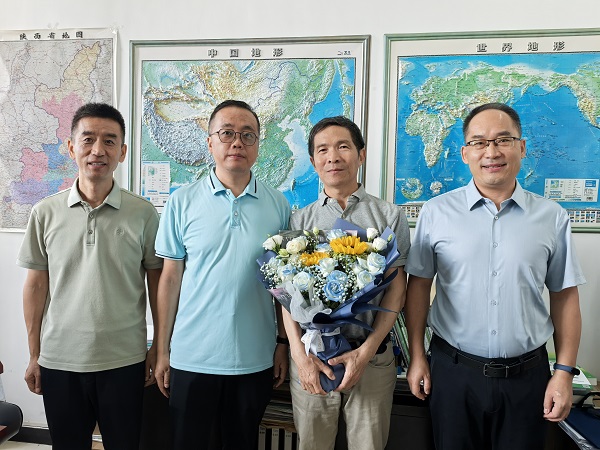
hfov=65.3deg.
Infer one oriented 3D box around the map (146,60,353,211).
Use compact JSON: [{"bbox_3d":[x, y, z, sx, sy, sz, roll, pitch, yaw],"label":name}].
[{"bbox_3d":[-0.270,-0.433,2.244,1.056,0.719,0.025,2,2,8],"label":"map"}]

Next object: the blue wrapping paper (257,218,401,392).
[{"bbox_3d":[0.087,0.244,1.430,0.435,0.535,0.300,2,2,12],"label":"blue wrapping paper"}]

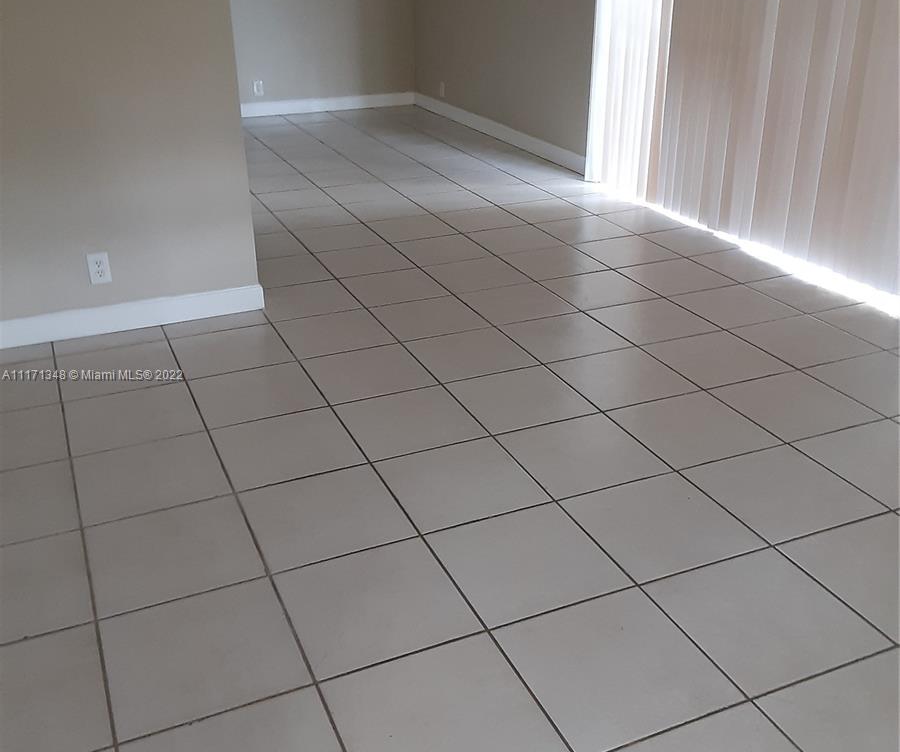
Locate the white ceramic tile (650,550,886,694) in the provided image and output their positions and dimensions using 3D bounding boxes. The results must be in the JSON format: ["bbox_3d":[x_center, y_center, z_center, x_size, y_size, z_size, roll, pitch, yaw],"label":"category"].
[{"bbox_3d":[0.726,0.557,2.180,0.396,0.010,0.396,-11,27,-21],"label":"white ceramic tile"}]

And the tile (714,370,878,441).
[{"bbox_3d":[1.147,0.096,3.144,0.401,0.010,0.401,-11,27,-21],"label":"tile"}]

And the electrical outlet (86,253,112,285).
[{"bbox_3d":[-1.350,-0.415,3.609,0.071,0.115,0.008,-11,27,-21],"label":"electrical outlet"}]

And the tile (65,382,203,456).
[{"bbox_3d":[-1.038,0.137,3.090,0.401,0.010,0.401,-11,27,-21],"label":"tile"}]

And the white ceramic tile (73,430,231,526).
[{"bbox_3d":[-0.878,0.294,2.749,0.396,0.010,0.396,-11,27,-21],"label":"white ceramic tile"}]

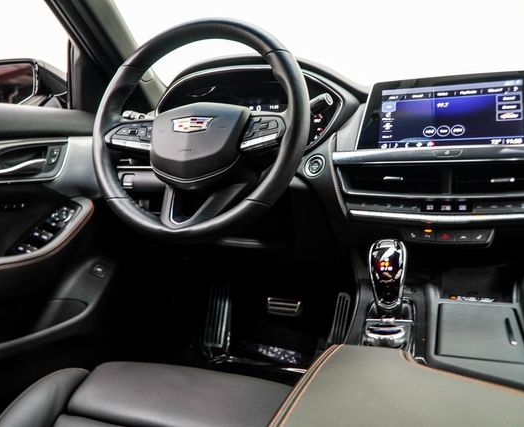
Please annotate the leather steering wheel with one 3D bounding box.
[{"bbox_3d":[-0.098,-0.133,0.785,0.373,0.373,0.095,1,-12,18],"label":"leather steering wheel"}]

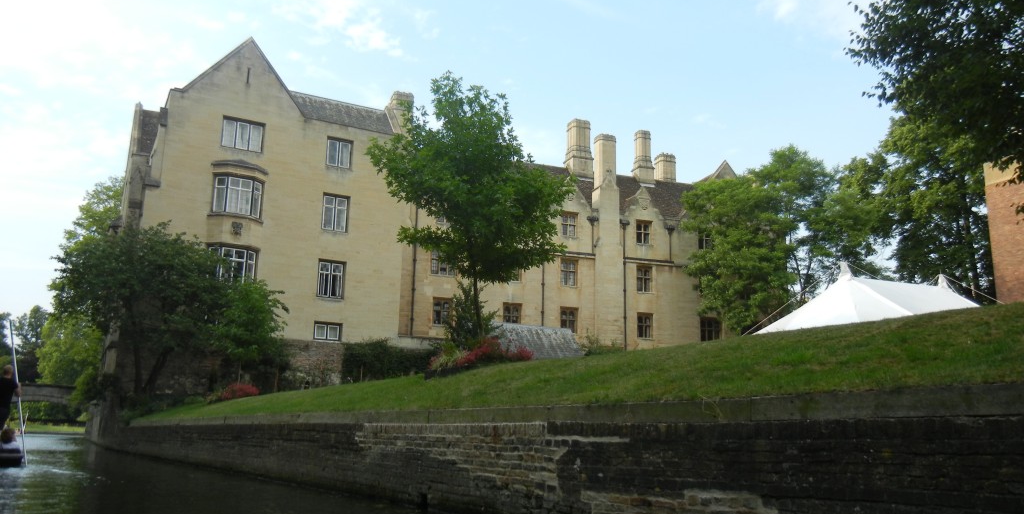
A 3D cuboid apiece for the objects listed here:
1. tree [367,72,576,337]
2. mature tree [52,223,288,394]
[{"bbox_3d":[-1.722,-2.045,37.665,8.918,12.421,8.300,2,-12,-3],"label":"tree"},{"bbox_3d":[-13.370,2.138,34.722,9.224,7.083,8.000,6,-12,-21],"label":"mature tree"}]

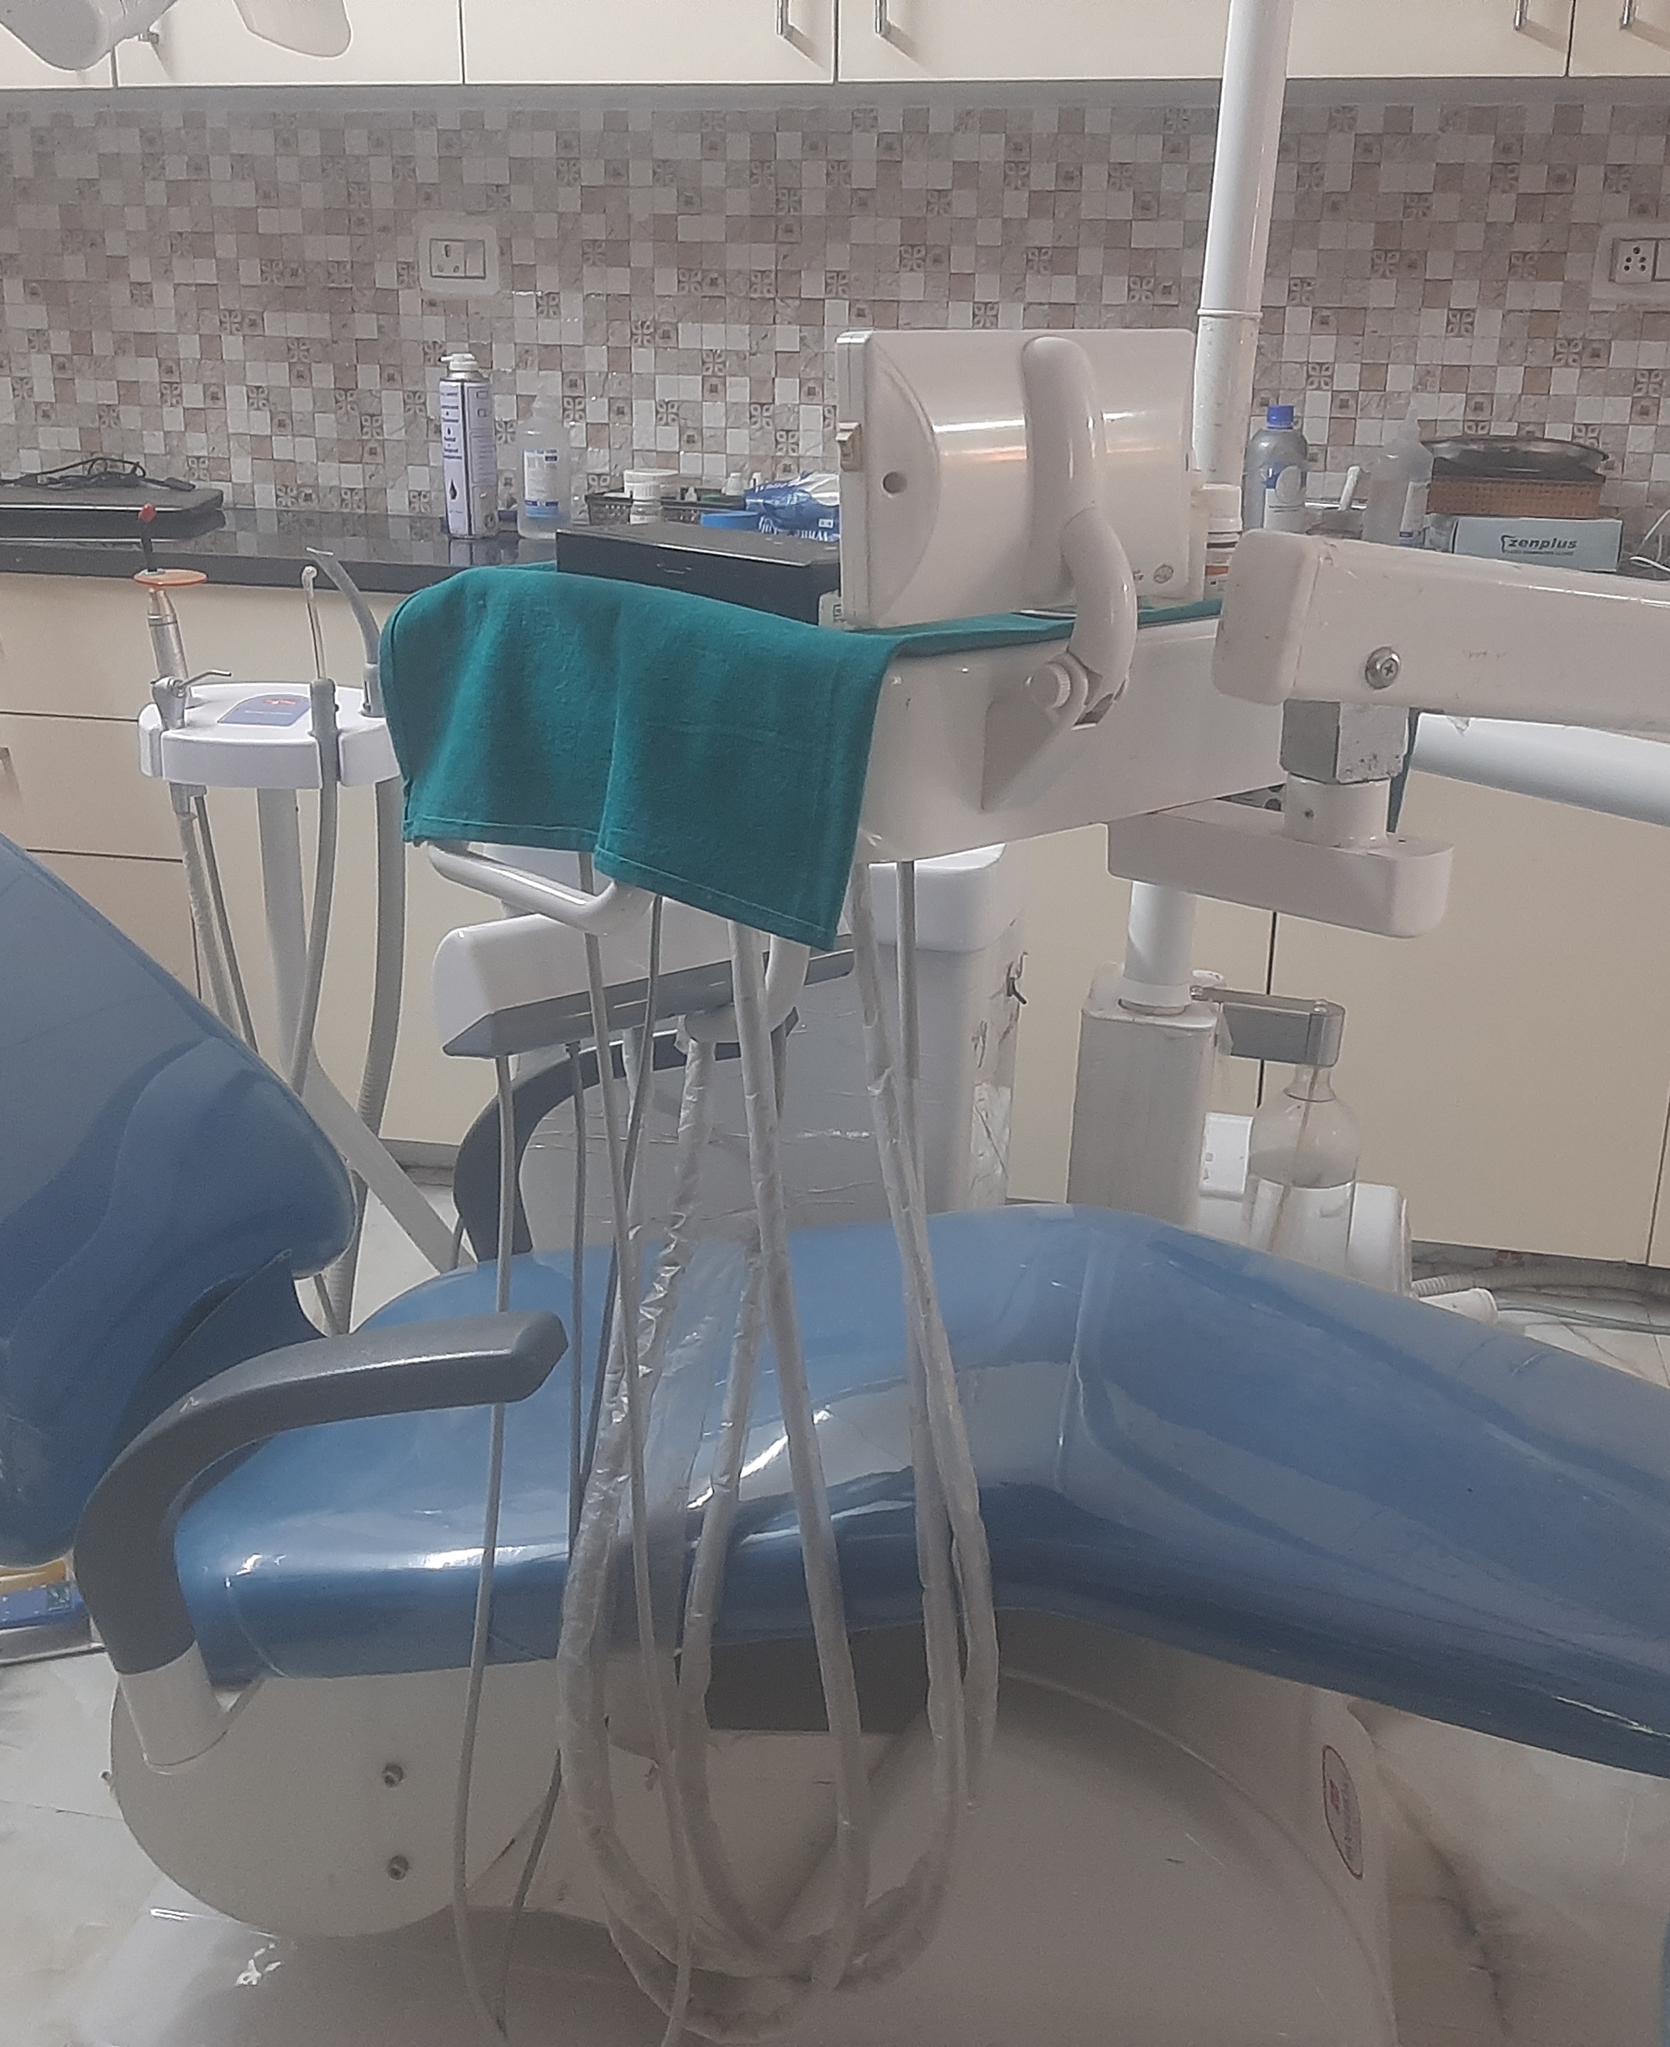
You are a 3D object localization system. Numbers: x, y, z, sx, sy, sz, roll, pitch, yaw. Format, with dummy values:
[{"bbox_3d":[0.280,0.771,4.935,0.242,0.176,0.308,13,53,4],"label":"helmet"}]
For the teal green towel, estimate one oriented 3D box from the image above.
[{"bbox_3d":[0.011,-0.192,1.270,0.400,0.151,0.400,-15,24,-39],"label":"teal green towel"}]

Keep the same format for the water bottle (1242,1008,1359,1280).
[{"bbox_3d":[0.393,0.104,1.780,0.090,0.250,0.090,5,19,12],"label":"water bottle"}]

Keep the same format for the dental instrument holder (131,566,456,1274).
[{"bbox_3d":[-0.443,-0.085,1.780,0.250,0.600,0.230,5,19,12],"label":"dental instrument holder"}]

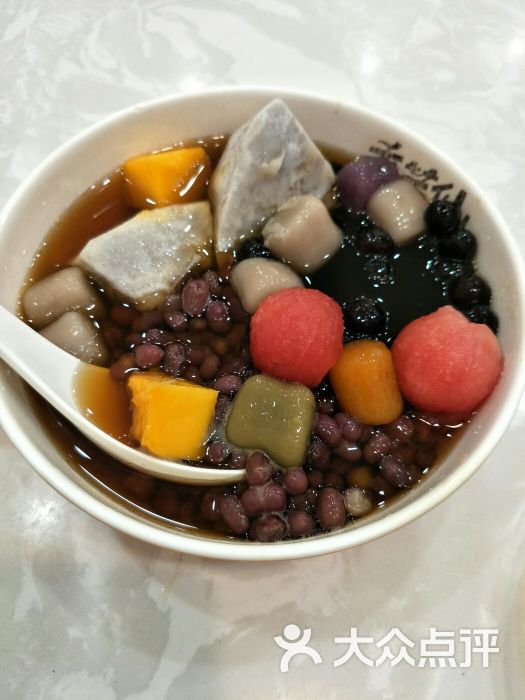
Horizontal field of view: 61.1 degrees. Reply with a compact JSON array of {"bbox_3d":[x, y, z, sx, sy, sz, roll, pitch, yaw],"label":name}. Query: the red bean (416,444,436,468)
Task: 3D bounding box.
[{"bbox_3d":[0.050,0.032,0.136,0.007,0.006,0.008,-20,67,-13],"label":"red bean"}]

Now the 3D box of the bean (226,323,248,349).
[{"bbox_3d":[-0.008,-0.004,0.141,0.006,0.006,0.010,28,67,12],"label":"bean"}]

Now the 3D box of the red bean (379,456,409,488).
[{"bbox_3d":[0.035,0.033,0.120,0.006,0.006,0.010,-25,68,-13],"label":"red bean"}]

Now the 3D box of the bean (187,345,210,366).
[{"bbox_3d":[-0.021,0.002,0.147,0.008,0.007,0.007,-10,66,-8],"label":"bean"}]

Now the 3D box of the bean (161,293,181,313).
[{"bbox_3d":[-0.031,-0.016,0.151,0.008,0.006,0.007,-28,69,-16],"label":"bean"}]

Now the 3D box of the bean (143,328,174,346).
[{"bbox_3d":[-0.035,-0.004,0.150,0.011,0.007,0.007,16,65,6],"label":"bean"}]

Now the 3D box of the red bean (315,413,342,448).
[{"bbox_3d":[0.019,0.022,0.124,0.006,0.006,0.010,-20,66,-11],"label":"red bean"}]

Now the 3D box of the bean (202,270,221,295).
[{"bbox_3d":[-0.017,-0.022,0.145,0.007,0.006,0.009,-12,65,-8],"label":"bean"}]

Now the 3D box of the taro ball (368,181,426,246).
[{"bbox_3d":[0.047,-0.048,0.156,0.018,0.017,0.023,-4,64,-4],"label":"taro ball"}]

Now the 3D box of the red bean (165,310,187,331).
[{"bbox_3d":[-0.028,-0.010,0.147,0.008,0.006,0.006,31,66,11],"label":"red bean"}]

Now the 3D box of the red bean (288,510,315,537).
[{"bbox_3d":[0.011,0.049,0.125,0.007,0.008,0.008,2,64,0],"label":"red bean"}]

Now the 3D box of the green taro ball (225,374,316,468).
[{"bbox_3d":[0.002,0.022,0.136,0.024,0.018,0.024,15,65,6],"label":"green taro ball"}]

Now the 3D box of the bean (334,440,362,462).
[{"bbox_3d":[0.024,0.028,0.124,0.008,0.006,0.006,13,64,5],"label":"bean"}]

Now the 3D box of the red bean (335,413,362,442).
[{"bbox_3d":[0.026,0.023,0.132,0.007,0.007,0.010,-36,72,-18],"label":"red bean"}]

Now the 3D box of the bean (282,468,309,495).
[{"bbox_3d":[0.009,0.035,0.117,0.006,0.006,0.007,-13,65,-8],"label":"bean"}]

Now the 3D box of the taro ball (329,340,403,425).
[{"bbox_3d":[0.032,0.010,0.139,0.021,0.020,0.025,-10,65,-6],"label":"taro ball"}]

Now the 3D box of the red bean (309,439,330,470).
[{"bbox_3d":[0.017,0.030,0.130,0.006,0.006,0.010,-19,67,-13],"label":"red bean"}]

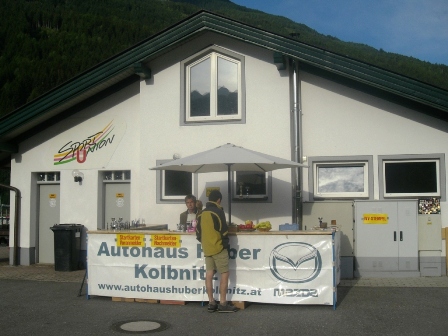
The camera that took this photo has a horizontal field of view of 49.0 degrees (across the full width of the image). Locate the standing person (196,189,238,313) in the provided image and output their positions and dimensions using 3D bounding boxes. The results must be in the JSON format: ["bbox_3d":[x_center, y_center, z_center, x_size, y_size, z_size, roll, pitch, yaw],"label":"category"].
[{"bbox_3d":[-0.102,1.228,7.375,0.550,1.770,0.450,-3,-5,40],"label":"standing person"}]

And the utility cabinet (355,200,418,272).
[{"bbox_3d":[3.418,1.459,10.432,1.266,1.525,0.380,-1,-4,13],"label":"utility cabinet"}]

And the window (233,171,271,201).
[{"bbox_3d":[0.624,0.318,11.057,0.937,0.938,0.150,-1,-4,14],"label":"window"}]

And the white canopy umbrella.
[{"bbox_3d":[0.108,0.846,8.219,2.680,2.541,2.450,0,-4,0],"label":"white canopy umbrella"}]

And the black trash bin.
[{"bbox_3d":[-3.676,1.861,11.563,0.540,1.060,0.660,-1,-4,11],"label":"black trash bin"}]

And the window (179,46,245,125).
[{"bbox_3d":[-0.256,-1.916,11.405,1.573,1.873,0.150,-1,-4,14],"label":"window"}]

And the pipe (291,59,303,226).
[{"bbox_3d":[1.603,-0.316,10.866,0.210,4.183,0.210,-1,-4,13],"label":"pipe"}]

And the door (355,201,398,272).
[{"bbox_3d":[3.195,1.425,10.312,0.876,1.441,0.050,-1,-4,13],"label":"door"}]

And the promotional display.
[{"bbox_3d":[-0.338,1.543,7.660,4.021,1.013,0.060,-2,-4,16],"label":"promotional display"}]

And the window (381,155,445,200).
[{"bbox_3d":[3.987,0.216,10.449,1.330,0.995,0.150,-1,-4,14],"label":"window"}]

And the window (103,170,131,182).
[{"bbox_3d":[-2.676,0.212,12.313,0.801,0.301,0.090,-1,-4,13],"label":"window"}]

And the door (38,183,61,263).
[{"bbox_3d":[-4.436,1.436,12.659,0.748,2.025,0.070,-1,-4,13],"label":"door"}]

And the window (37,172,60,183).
[{"bbox_3d":[-4.457,0.242,12.735,0.820,0.251,0.120,-1,-4,14],"label":"window"}]

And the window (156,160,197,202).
[{"bbox_3d":[-1.076,0.332,11.471,1.022,1.020,0.150,-1,-4,14],"label":"window"}]

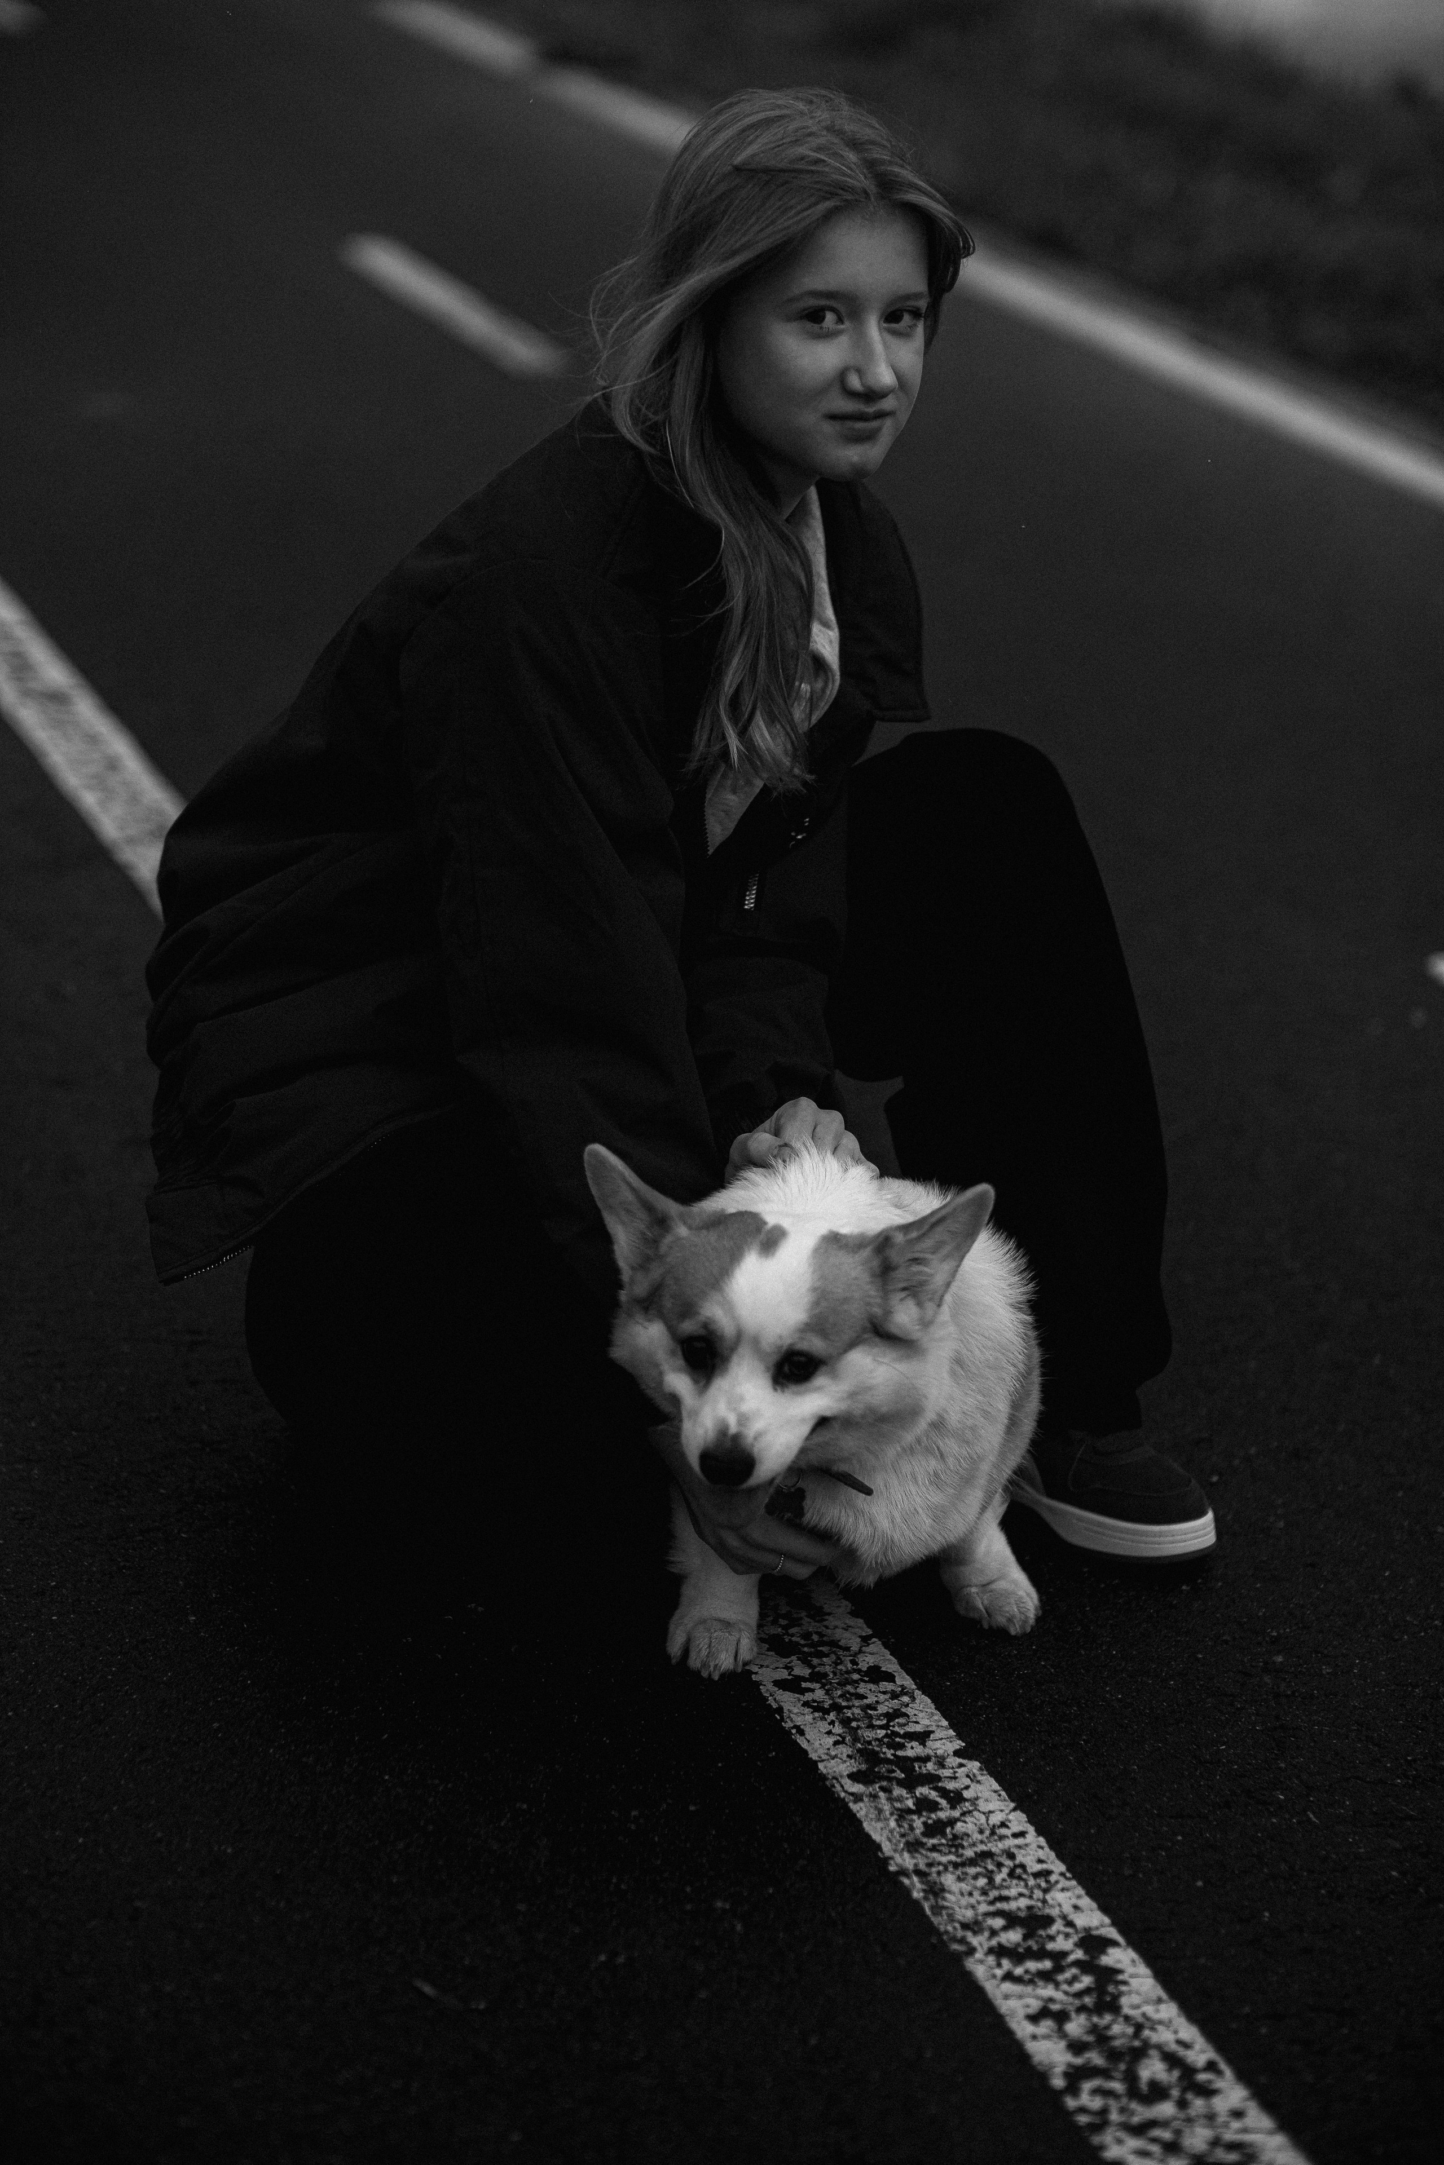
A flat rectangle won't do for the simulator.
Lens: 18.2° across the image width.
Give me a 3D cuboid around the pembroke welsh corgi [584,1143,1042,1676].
[{"bbox_3d":[0.062,0.156,2.877,0.260,0.345,0.480,2,21,6],"label":"pembroke welsh corgi"}]

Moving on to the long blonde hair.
[{"bbox_3d":[0.035,-0.413,2.873,0.190,0.420,0.210,-16,26,-35],"label":"long blonde hair"}]

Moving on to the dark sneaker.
[{"bbox_3d":[0.213,0.231,3.029,0.100,0.097,0.270,-18,28,-40],"label":"dark sneaker"}]

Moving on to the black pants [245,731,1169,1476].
[{"bbox_3d":[-0.055,-0.003,3.020,0.590,0.530,0.470,20,29,41],"label":"black pants"}]

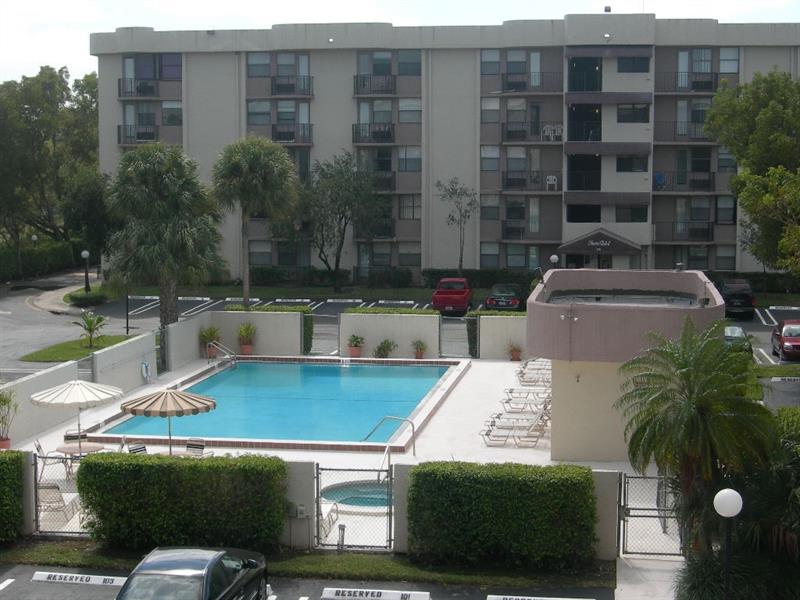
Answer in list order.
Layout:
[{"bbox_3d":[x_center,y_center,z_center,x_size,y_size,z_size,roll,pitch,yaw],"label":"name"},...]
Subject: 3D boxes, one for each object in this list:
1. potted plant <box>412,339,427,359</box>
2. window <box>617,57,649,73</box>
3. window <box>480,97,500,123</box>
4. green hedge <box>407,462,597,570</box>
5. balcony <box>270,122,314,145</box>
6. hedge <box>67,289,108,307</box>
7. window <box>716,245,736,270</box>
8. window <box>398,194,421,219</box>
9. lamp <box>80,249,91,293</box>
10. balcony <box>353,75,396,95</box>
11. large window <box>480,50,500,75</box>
[{"bbox_3d":[0.712,1.761,51.548,0.518,0.713,0.518,1,7,9],"label":"potted plant"},{"bbox_3d":[12.754,-12.863,77.069,1.725,0.875,0.150,1,6,9],"label":"window"},{"bbox_3d":[5.103,-10.692,79.463,1.119,1.424,0.150,1,6,9],"label":"window"},{"bbox_3d":[1.854,3.883,25.445,3.340,1.680,0.900,1,6,9],"label":"green hedge"},{"bbox_3d":[-6.095,-9.435,80.448,2.306,1.239,1.034,1,6,9],"label":"balcony"},{"bbox_3d":[-15.502,-0.032,70.149,2.098,0.552,1.084,1,6,9],"label":"hedge"},{"bbox_3d":[17.241,-2.237,74.469,1.030,1.349,0.150,1,7,9],"label":"window"},{"bbox_3d":[0.583,-5.274,79.881,1.249,1.385,0.150,1,6,9],"label":"window"},{"bbox_3d":[-16.823,-1.515,75.659,0.433,2.288,0.433,1,6,9],"label":"lamp"},{"bbox_3d":[-1.312,-11.979,79.025,2.459,1.184,1.200,1,6,9],"label":"balcony"},{"bbox_3d":[5.048,-13.265,78.679,1.056,1.433,0.150,1,5,9],"label":"large window"}]

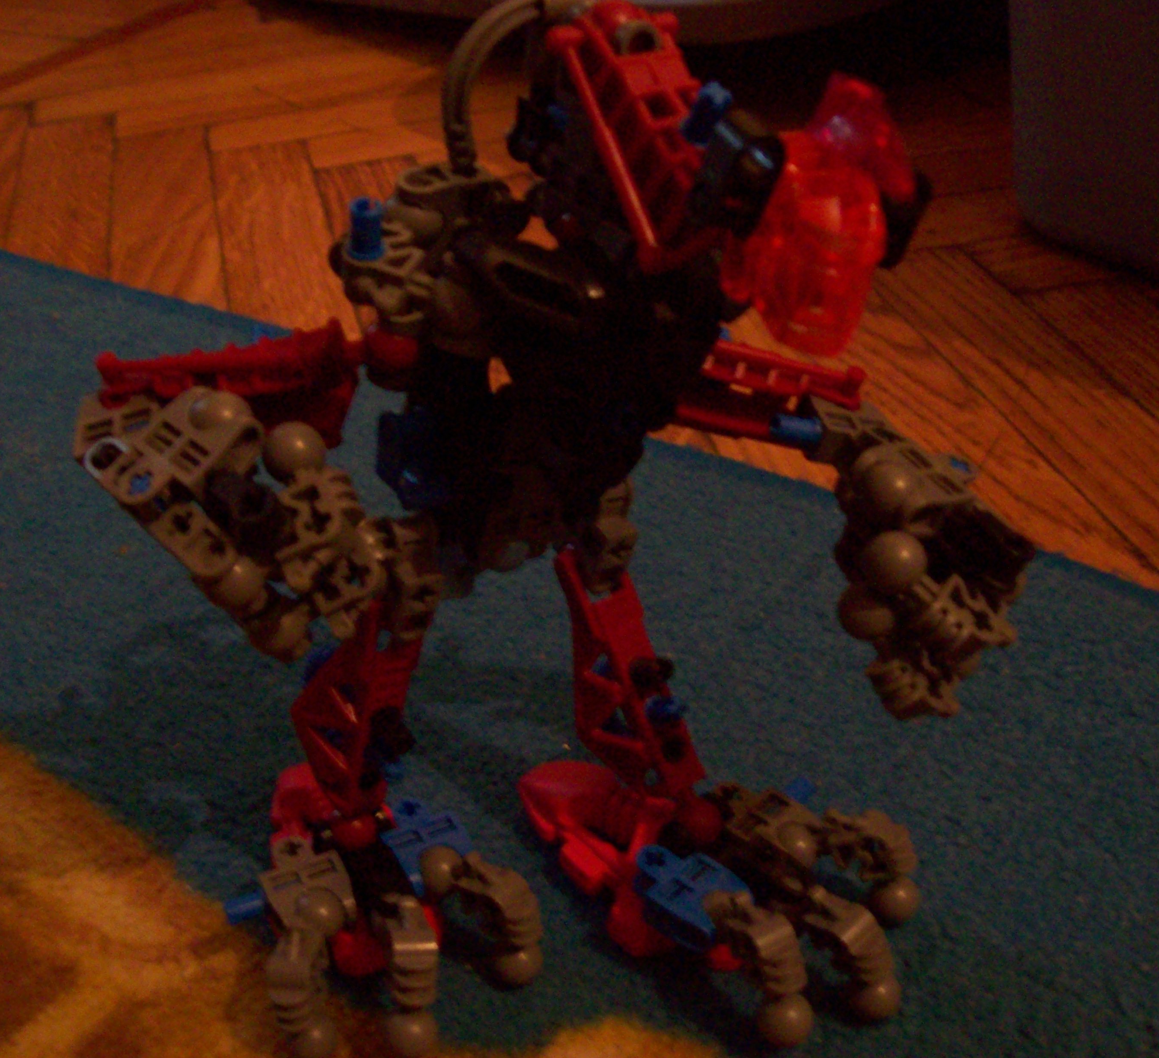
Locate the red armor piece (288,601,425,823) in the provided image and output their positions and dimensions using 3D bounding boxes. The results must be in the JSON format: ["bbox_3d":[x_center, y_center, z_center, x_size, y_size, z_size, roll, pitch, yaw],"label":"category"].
[{"bbox_3d":[-0.047,0.033,0.307,0.013,0.056,0.022,-10,37,-39],"label":"red armor piece"}]

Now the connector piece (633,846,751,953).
[{"bbox_3d":[0.024,0.078,0.310,0.016,0.009,0.027,-31,42,-32],"label":"connector piece"}]

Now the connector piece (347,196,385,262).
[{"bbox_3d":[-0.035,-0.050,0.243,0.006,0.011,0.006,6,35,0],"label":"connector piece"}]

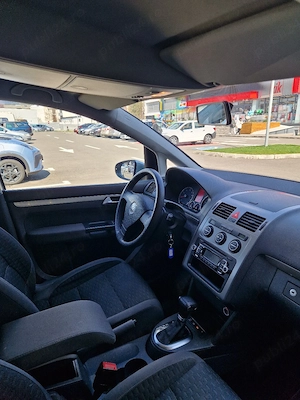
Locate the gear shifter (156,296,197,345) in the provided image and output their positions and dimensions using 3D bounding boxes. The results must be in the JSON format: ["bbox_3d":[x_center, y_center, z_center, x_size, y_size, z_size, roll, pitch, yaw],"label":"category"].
[{"bbox_3d":[0.090,0.425,0.956,0.132,0.132,0.085,-7,16,-24],"label":"gear shifter"}]

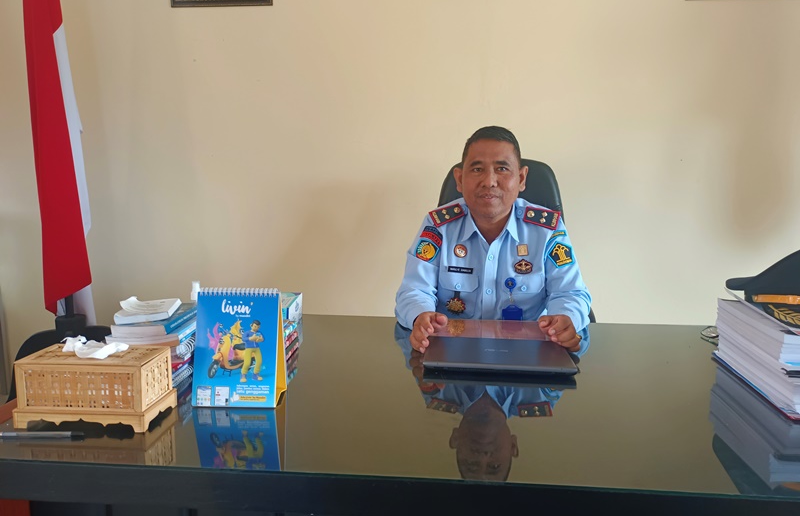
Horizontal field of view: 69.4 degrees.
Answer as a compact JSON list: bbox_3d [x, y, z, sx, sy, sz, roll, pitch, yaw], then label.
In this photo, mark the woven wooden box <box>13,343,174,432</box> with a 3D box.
[{"bbox_3d":[-0.486,0.207,0.934,0.208,0.103,0.115,1,6,4],"label":"woven wooden box"}]

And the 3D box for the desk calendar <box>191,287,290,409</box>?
[{"bbox_3d":[-0.281,0.150,1.022,0.147,0.202,0.091,1,6,1],"label":"desk calendar"}]

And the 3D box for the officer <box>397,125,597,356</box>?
[{"bbox_3d":[0.253,0.289,1.606,0.540,1.300,0.660,1,6,6],"label":"officer"}]

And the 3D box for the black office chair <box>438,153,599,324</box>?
[{"bbox_3d":[0.315,0.307,1.764,0.640,1.210,0.670,1,6,6],"label":"black office chair"}]

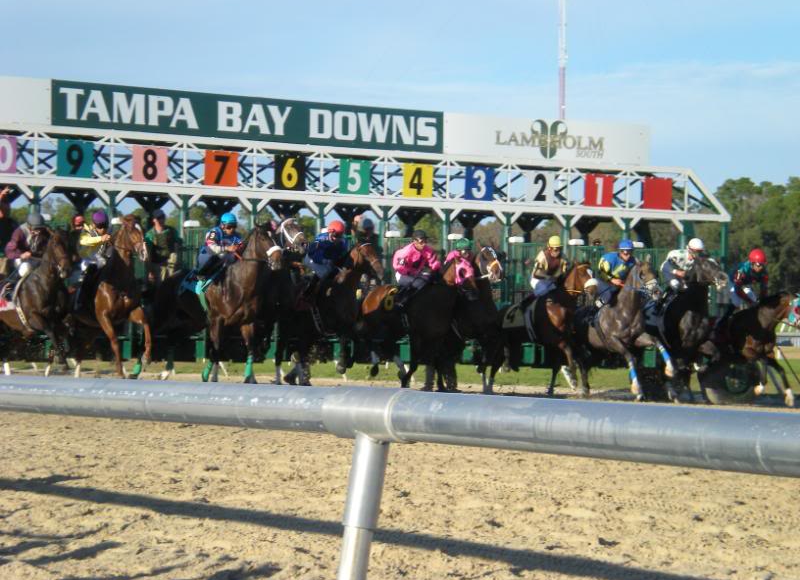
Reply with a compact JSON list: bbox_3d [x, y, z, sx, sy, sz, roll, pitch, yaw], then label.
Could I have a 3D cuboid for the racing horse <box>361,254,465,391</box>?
[{"bbox_3d":[0.210,0.450,35.400,0.620,2.030,2.500,0,0,-29],"label":"racing horse"}]

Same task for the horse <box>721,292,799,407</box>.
[{"bbox_3d":[5.159,0.904,37.200,0.650,1.780,2.500,0,-1,-35],"label":"horse"}]

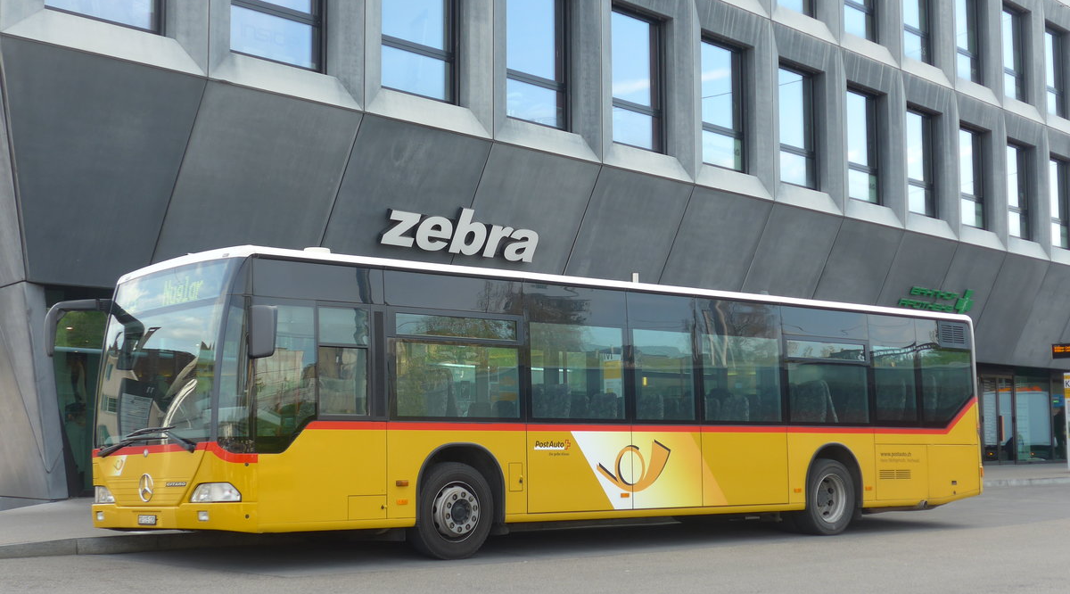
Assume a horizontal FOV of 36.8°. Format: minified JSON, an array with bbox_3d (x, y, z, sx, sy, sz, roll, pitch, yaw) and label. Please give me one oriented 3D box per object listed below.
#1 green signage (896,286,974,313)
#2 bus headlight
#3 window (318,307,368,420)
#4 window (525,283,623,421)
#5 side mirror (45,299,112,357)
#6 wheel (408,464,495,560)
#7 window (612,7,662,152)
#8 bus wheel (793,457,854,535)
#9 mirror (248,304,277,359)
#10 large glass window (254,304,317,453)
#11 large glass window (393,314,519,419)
[{"bbox_3d":[9.821,0.024,39.287,0.130,0.749,3.744,28,14,37],"label":"green signage"},{"bbox_3d":[-2.760,1.692,13.866,0.500,0.175,0.180,-5,-8,37],"label":"bus headlight"},{"bbox_3d":[-1.732,0.596,14.565,0.572,0.984,0.060,5,-8,-42],"label":"window"},{"bbox_3d":[0.438,0.580,16.584,1.446,1.386,0.060,5,-8,-42],"label":"window"},{"bbox_3d":[-4.473,0.294,15.730,0.460,0.520,0.500,2,-7,-28],"label":"side mirror"},{"bbox_3d":[-0.843,2.052,15.448,0.940,0.940,0.290,5,-8,-42],"label":"wheel"},{"bbox_3d":[1.844,-3.977,29.522,0.100,2.496,1.872,-5,-7,39],"label":"window"},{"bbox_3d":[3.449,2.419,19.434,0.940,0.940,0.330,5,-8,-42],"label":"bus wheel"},{"bbox_3d":[-2.340,0.306,13.803,0.210,0.460,0.130,-5,-7,32],"label":"mirror"},{"bbox_3d":[-2.195,0.712,14.122,0.653,1.295,0.060,5,-8,-42],"label":"large glass window"},{"bbox_3d":[-0.742,0.679,15.472,1.576,0.984,0.060,5,-8,-42],"label":"large glass window"}]

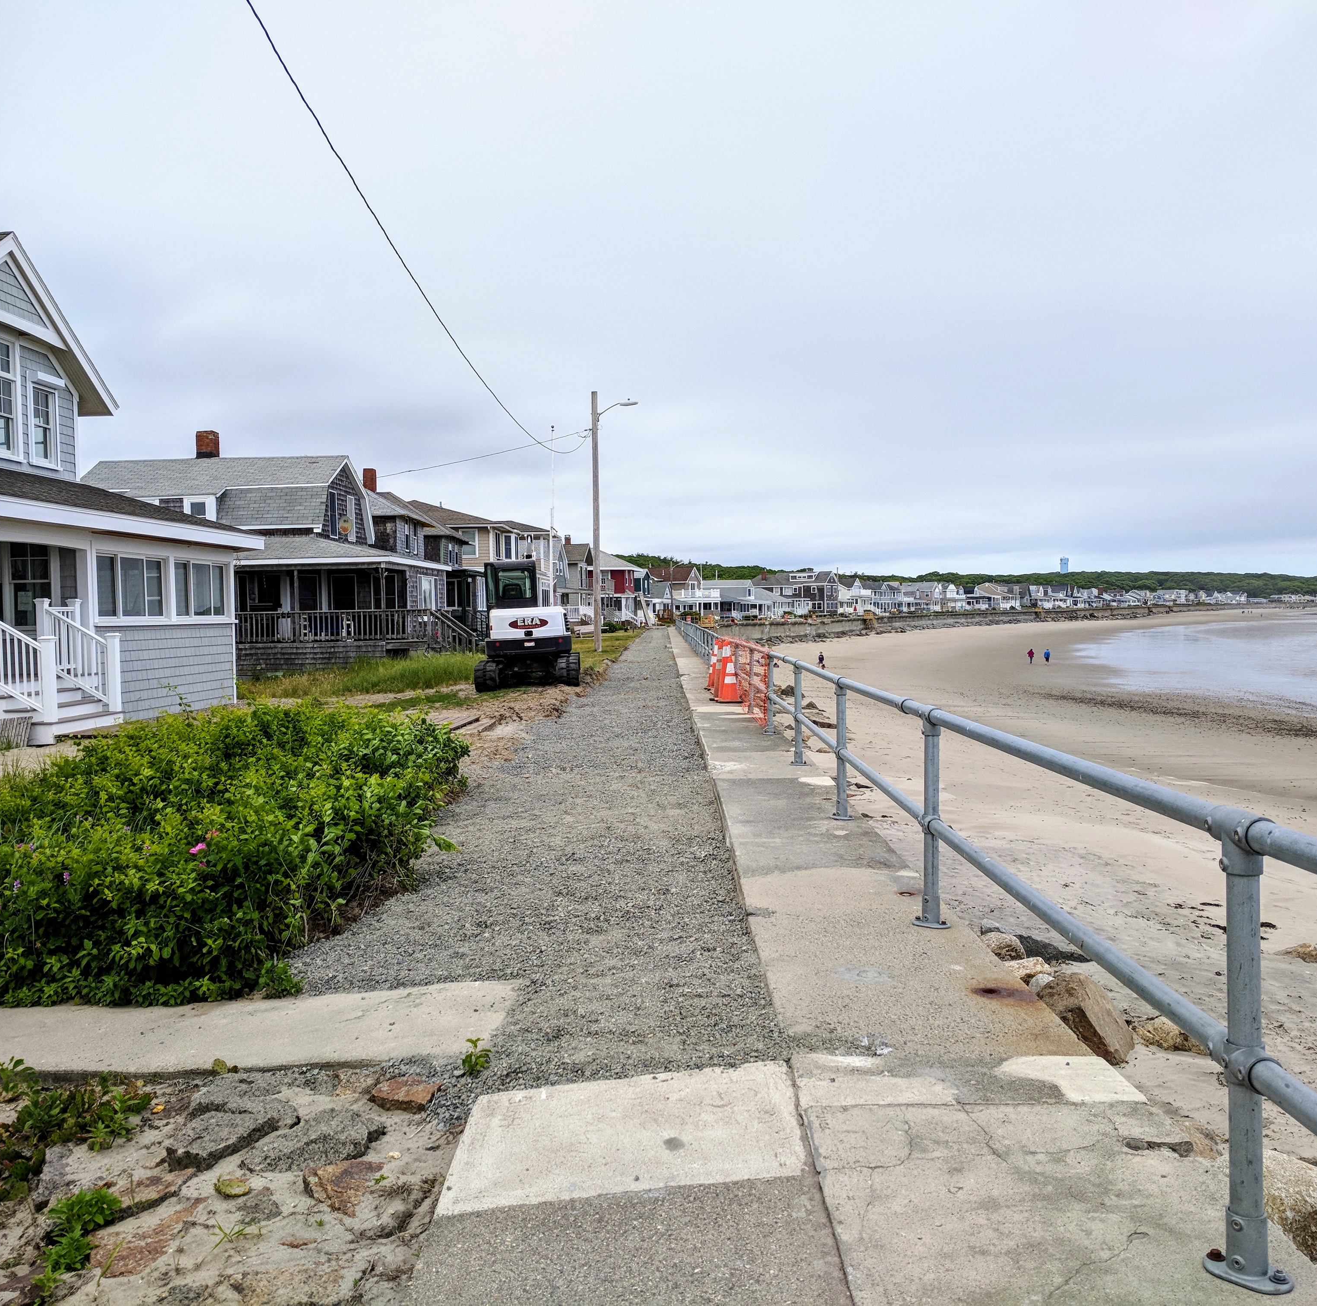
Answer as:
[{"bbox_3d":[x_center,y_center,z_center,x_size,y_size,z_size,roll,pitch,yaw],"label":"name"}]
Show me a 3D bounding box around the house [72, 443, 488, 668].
[{"bbox_3d":[-11.657,-2.956,40.126,12.000,7.230,9.200,-1,2,3],"label":"house"}]

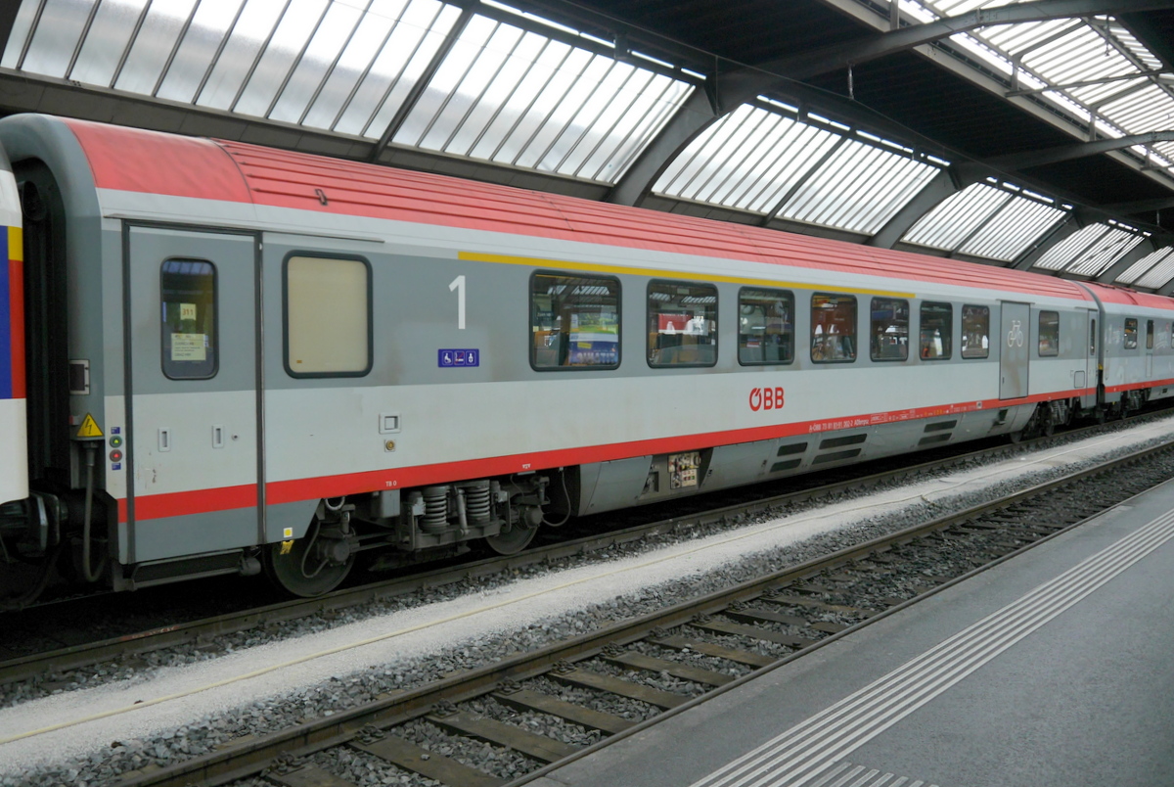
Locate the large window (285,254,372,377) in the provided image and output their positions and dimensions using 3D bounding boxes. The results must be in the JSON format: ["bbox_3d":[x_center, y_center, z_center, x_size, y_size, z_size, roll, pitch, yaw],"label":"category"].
[{"bbox_3d":[-2.193,-0.663,8.632,0.060,1.062,0.907,2,4,41],"label":"large window"}]

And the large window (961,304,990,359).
[{"bbox_3d":[7.624,-1.205,19.970,0.060,1.042,1.510,2,4,41],"label":"large window"}]

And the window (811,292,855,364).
[{"bbox_3d":[3.752,-0.980,15.499,0.060,1.062,1.510,2,4,41],"label":"window"}]

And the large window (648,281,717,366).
[{"bbox_3d":[1.177,-0.843,12.525,0.060,1.066,1.510,2,4,41],"label":"large window"}]

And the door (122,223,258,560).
[{"bbox_3d":[-3.004,-0.017,7.799,0.080,2.490,1.073,3,4,45],"label":"door"}]

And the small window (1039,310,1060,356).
[{"bbox_3d":[10.657,-1.364,23.474,0.060,1.050,1.467,2,4,41],"label":"small window"}]

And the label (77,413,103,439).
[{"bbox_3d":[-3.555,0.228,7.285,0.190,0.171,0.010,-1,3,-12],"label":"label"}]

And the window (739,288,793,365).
[{"bbox_3d":[2.465,-0.910,14.012,0.060,1.055,1.510,2,4,41],"label":"window"}]

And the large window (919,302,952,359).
[{"bbox_3d":[6.327,-1.130,18.472,0.060,1.051,1.510,2,4,41],"label":"large window"}]

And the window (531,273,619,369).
[{"bbox_3d":[-0.113,-0.775,11.035,0.060,1.060,1.510,2,4,41],"label":"window"}]

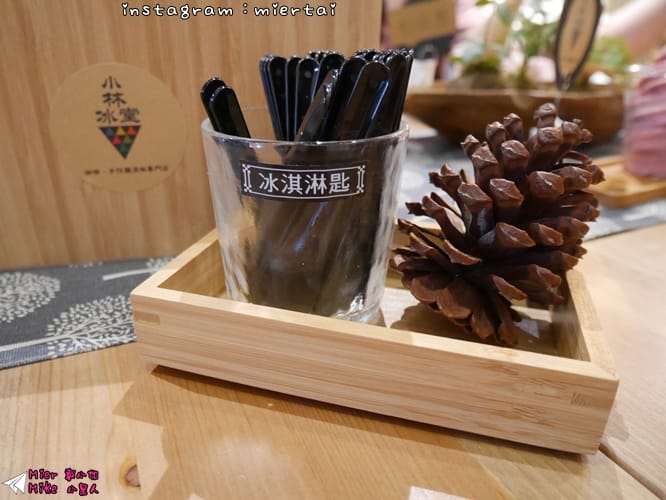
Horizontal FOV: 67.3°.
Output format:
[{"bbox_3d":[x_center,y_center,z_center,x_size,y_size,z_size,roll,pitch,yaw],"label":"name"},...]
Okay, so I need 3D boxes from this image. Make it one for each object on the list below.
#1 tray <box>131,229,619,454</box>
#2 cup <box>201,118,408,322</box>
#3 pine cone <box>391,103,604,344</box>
[{"bbox_3d":[0.020,0.021,0.240,0.183,0.033,0.117,7,26,15],"label":"tray"},{"bbox_3d":[-0.013,-0.017,0.245,0.091,0.089,0.091,0,25,0],"label":"cup"},{"bbox_3d":[0.066,-0.008,0.211,0.077,0.099,0.077,18,22,9],"label":"pine cone"}]

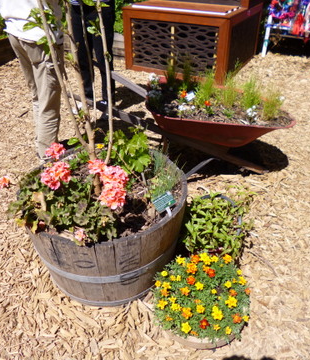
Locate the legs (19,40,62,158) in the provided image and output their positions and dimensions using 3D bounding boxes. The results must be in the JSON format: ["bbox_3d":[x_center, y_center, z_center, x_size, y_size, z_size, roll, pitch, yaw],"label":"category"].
[{"bbox_3d":[-0.749,-0.545,2.243,0.270,0.850,0.270,-21,39,-29],"label":"legs"}]

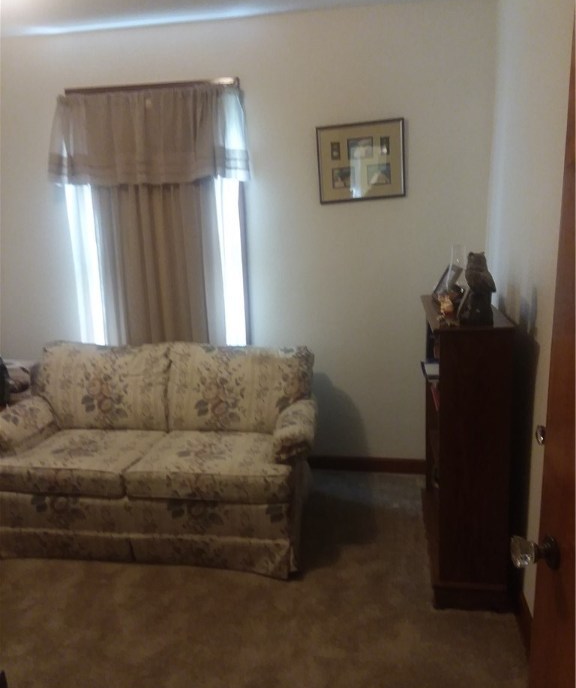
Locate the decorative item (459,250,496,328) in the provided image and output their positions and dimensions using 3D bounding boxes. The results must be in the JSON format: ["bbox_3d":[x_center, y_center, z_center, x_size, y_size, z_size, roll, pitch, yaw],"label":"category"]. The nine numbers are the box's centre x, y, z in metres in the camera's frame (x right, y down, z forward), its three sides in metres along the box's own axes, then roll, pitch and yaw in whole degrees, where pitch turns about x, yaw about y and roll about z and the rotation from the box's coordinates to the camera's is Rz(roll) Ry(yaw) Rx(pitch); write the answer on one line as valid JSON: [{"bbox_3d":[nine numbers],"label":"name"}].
[{"bbox_3d":[0.653,-0.188,2.043,0.110,0.252,0.100,-6,11,-25],"label":"decorative item"}]

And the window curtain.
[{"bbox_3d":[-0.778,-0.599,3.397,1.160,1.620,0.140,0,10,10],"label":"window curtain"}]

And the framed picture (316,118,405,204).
[{"bbox_3d":[0.391,-0.970,3.195,0.455,0.397,0.030,-2,9,10],"label":"framed picture"}]

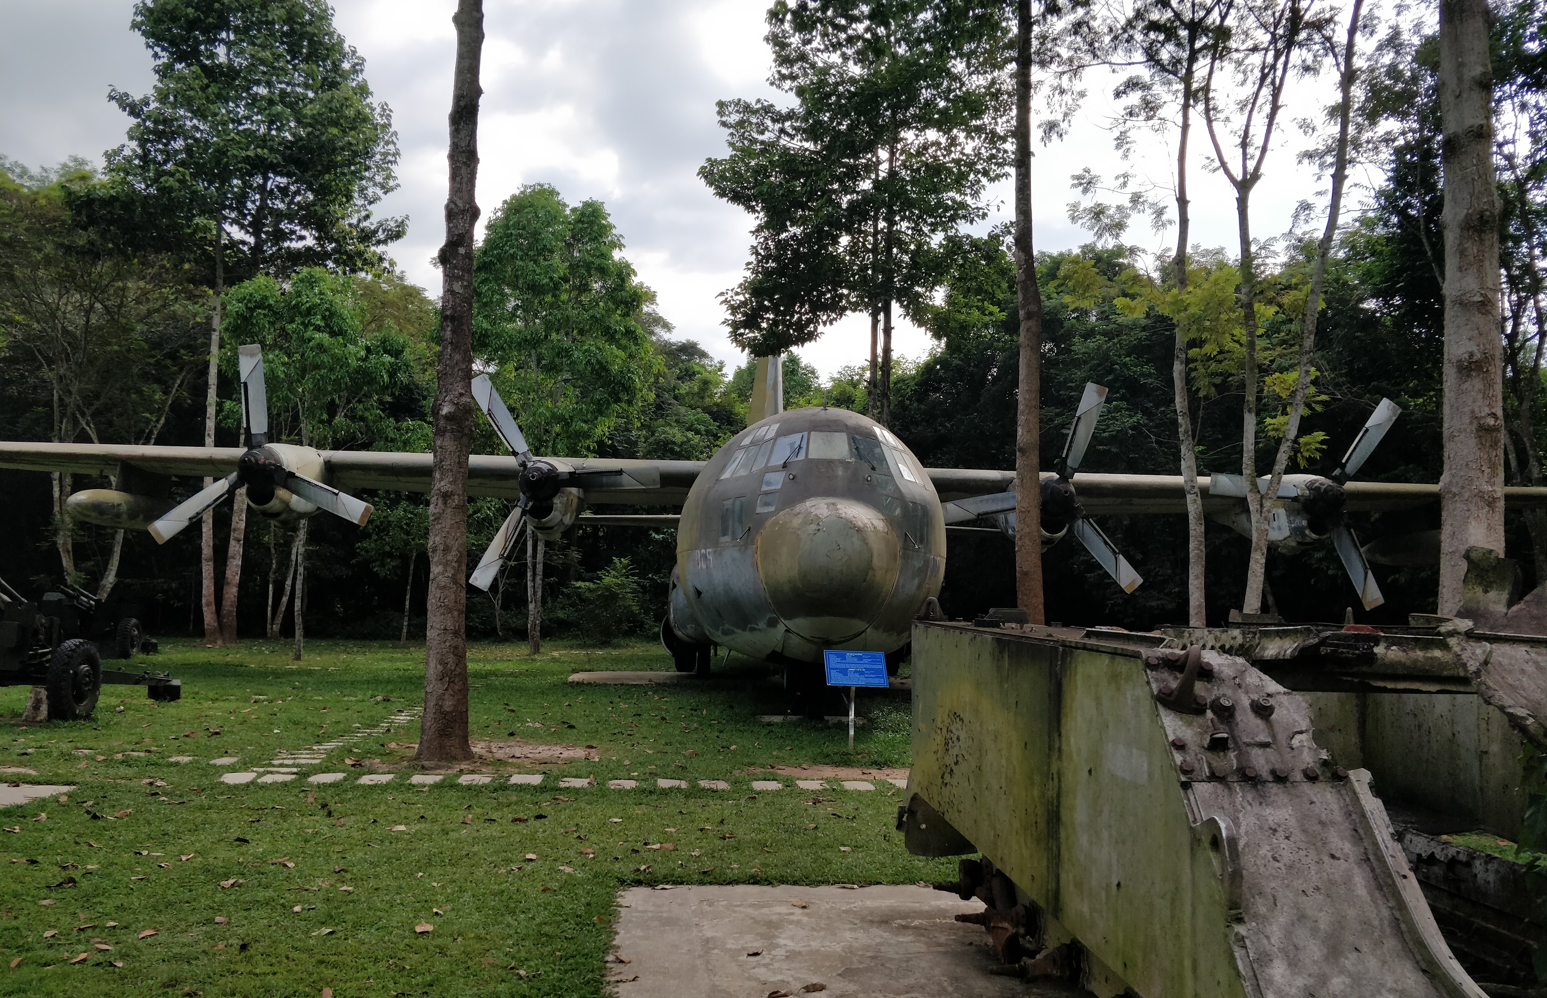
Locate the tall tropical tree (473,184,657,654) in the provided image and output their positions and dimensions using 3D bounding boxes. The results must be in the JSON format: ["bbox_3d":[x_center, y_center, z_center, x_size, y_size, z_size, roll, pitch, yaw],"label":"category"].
[{"bbox_3d":[-6.469,-2.628,33.009,5.730,14.610,5.440,2,-6,-11],"label":"tall tropical tree"}]

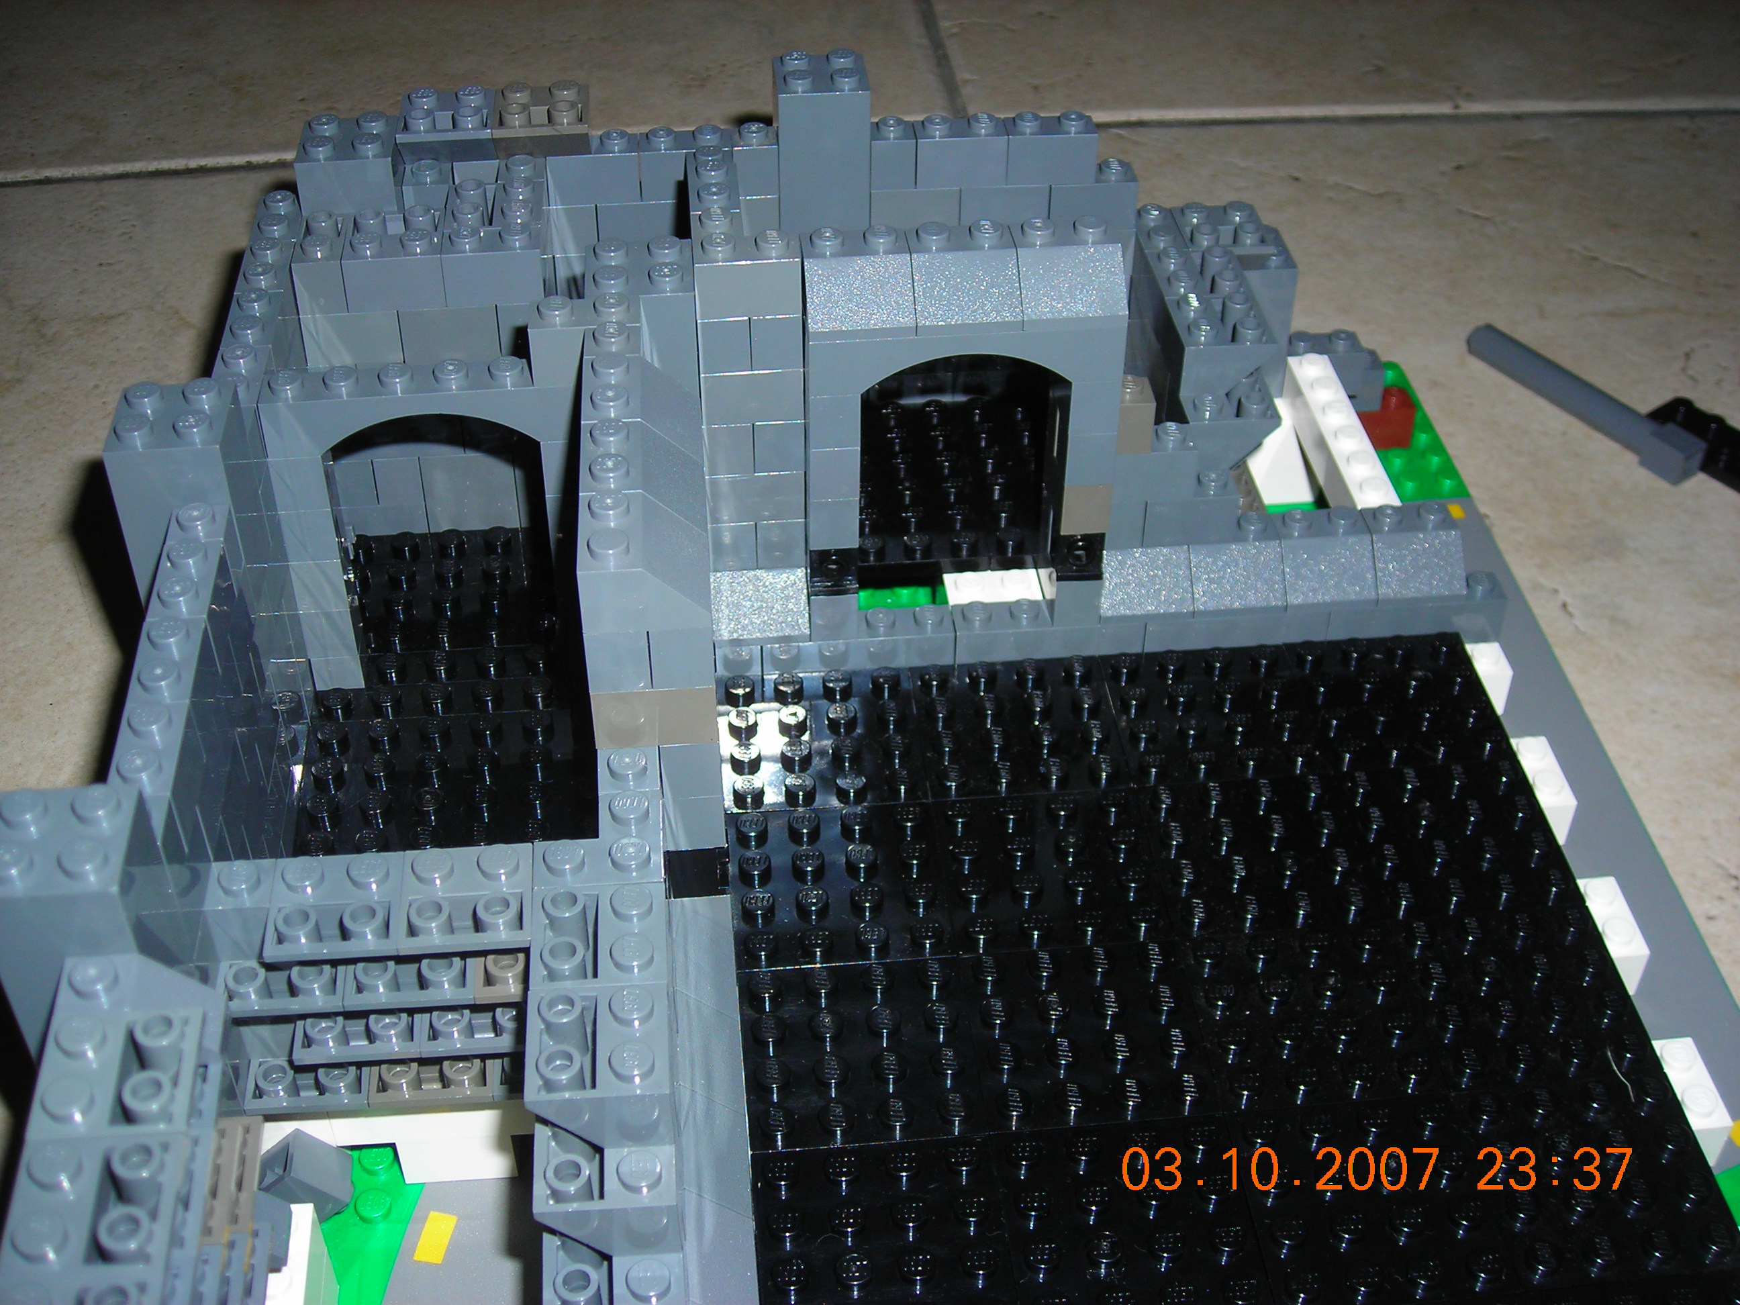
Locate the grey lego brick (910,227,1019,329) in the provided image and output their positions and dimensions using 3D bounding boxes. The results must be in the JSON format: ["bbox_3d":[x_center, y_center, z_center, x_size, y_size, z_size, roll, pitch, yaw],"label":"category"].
[{"bbox_3d":[0.014,-0.056,0.305,0.016,0.011,0.016,-3,41,-4],"label":"grey lego brick"}]

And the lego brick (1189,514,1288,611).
[{"bbox_3d":[0.061,-0.016,0.347,0.016,0.011,0.016,-4,41,-4],"label":"lego brick"}]

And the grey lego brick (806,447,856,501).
[{"bbox_3d":[-0.006,-0.030,0.321,0.008,0.010,0.008,-4,41,-4],"label":"grey lego brick"}]

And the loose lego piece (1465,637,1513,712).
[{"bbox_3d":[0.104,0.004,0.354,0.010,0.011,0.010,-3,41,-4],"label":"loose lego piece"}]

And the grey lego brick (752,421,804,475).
[{"bbox_3d":[-0.014,-0.035,0.327,0.008,0.011,0.008,-3,40,-5],"label":"grey lego brick"}]

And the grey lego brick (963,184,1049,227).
[{"bbox_3d":[0.024,-0.081,0.367,0.016,0.011,0.008,-3,40,-5],"label":"grey lego brick"}]

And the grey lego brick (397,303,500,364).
[{"bbox_3d":[-0.068,-0.054,0.334,0.016,0.010,0.008,-4,41,-4],"label":"grey lego brick"}]

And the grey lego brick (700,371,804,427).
[{"bbox_3d":[-0.018,-0.042,0.318,0.016,0.011,0.009,-4,41,-4],"label":"grey lego brick"}]

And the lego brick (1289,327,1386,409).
[{"bbox_3d":[0.090,-0.055,0.405,0.024,0.016,0.008,-3,41,-4],"label":"lego brick"}]

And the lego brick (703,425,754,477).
[{"bbox_3d":[-0.022,-0.035,0.326,0.008,0.010,0.008,-4,41,-4],"label":"lego brick"}]

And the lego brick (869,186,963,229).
[{"bbox_3d":[0.008,-0.080,0.365,0.016,0.011,0.008,-3,40,-5],"label":"lego brick"}]

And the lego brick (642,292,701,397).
[{"bbox_3d":[-0.034,-0.046,0.309,0.016,0.030,0.016,-4,41,-4],"label":"lego brick"}]

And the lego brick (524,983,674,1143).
[{"bbox_3d":[-0.030,0.046,0.230,0.016,0.011,0.016,-3,40,-5],"label":"lego brick"}]

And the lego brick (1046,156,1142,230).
[{"bbox_3d":[0.039,-0.082,0.367,0.016,0.011,0.008,-4,41,-4],"label":"lego brick"}]

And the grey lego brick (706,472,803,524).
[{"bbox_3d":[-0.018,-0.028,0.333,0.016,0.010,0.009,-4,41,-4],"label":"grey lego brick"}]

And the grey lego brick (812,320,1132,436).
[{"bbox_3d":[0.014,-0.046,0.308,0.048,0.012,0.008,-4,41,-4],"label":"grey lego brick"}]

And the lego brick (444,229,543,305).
[{"bbox_3d":[-0.059,-0.062,0.326,0.016,0.011,0.008,-4,41,-4],"label":"lego brick"}]

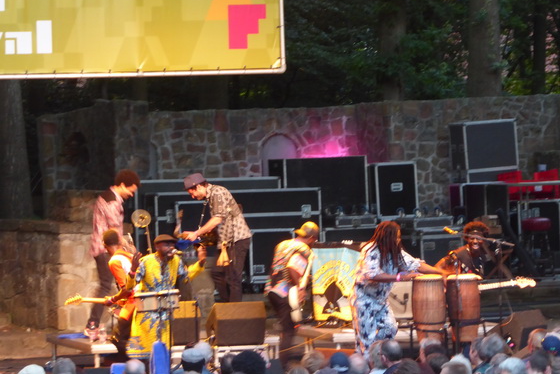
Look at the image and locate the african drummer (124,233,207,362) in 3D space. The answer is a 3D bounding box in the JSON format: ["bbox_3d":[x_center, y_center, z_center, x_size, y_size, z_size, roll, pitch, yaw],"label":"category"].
[{"bbox_3d":[-1.248,1.334,37.400,0.780,1.650,0.500,-4,4,-14],"label":"african drummer"}]

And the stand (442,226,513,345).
[{"bbox_3d":[1.988,1.071,34.500,0.700,1.400,0.500,-2,1,-6],"label":"stand"}]

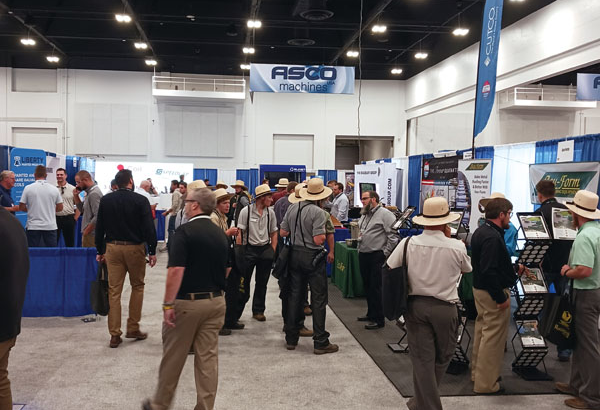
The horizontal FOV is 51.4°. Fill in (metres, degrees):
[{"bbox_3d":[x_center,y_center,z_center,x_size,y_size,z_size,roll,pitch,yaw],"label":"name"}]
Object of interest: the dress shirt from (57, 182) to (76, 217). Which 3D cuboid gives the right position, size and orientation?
[{"bbox_3d":[-4.093,-0.095,10.800,0.500,0.600,0.280,1,2,-7],"label":"dress shirt"}]

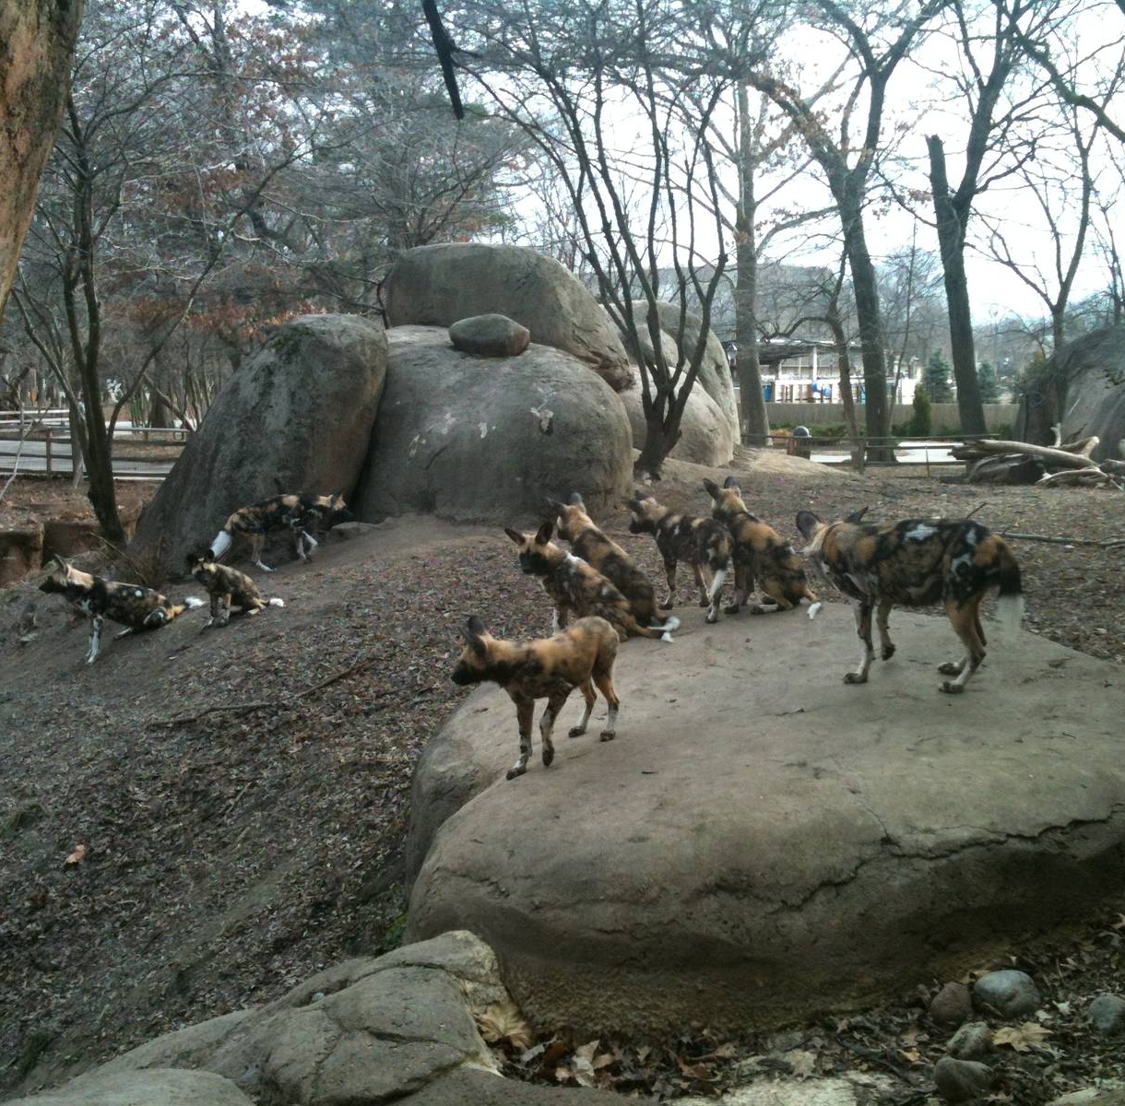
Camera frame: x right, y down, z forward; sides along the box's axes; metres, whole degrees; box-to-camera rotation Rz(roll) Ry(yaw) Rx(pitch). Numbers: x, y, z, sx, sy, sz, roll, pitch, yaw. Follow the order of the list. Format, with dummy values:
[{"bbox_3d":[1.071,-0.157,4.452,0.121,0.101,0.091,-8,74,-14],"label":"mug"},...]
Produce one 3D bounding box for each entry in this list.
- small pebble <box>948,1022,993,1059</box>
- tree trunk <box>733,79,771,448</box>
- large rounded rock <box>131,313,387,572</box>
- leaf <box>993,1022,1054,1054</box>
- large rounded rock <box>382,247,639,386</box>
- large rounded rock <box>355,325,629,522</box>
[{"bbox_3d":[1.093,1.306,4.000,0.120,0.085,0.105,0,6,0],"label":"small pebble"},{"bbox_3d":[4.439,-6.718,35.000,0.801,8.586,0.801,0,6,0],"label":"tree trunk"},{"bbox_3d":[-2.897,-1.009,14.200,2.296,2.431,2.000,0,6,0],"label":"large rounded rock"},{"bbox_3d":[1.247,1.313,4.040,0.165,0.030,0.140,0,6,0],"label":"leaf"},{"bbox_3d":[-0.618,-2.705,17.200,2.750,1.600,2.100,0,6,0],"label":"large rounded rock"},{"bbox_3d":[-0.742,-1.366,16.000,2.893,2.043,2.600,0,6,0],"label":"large rounded rock"}]

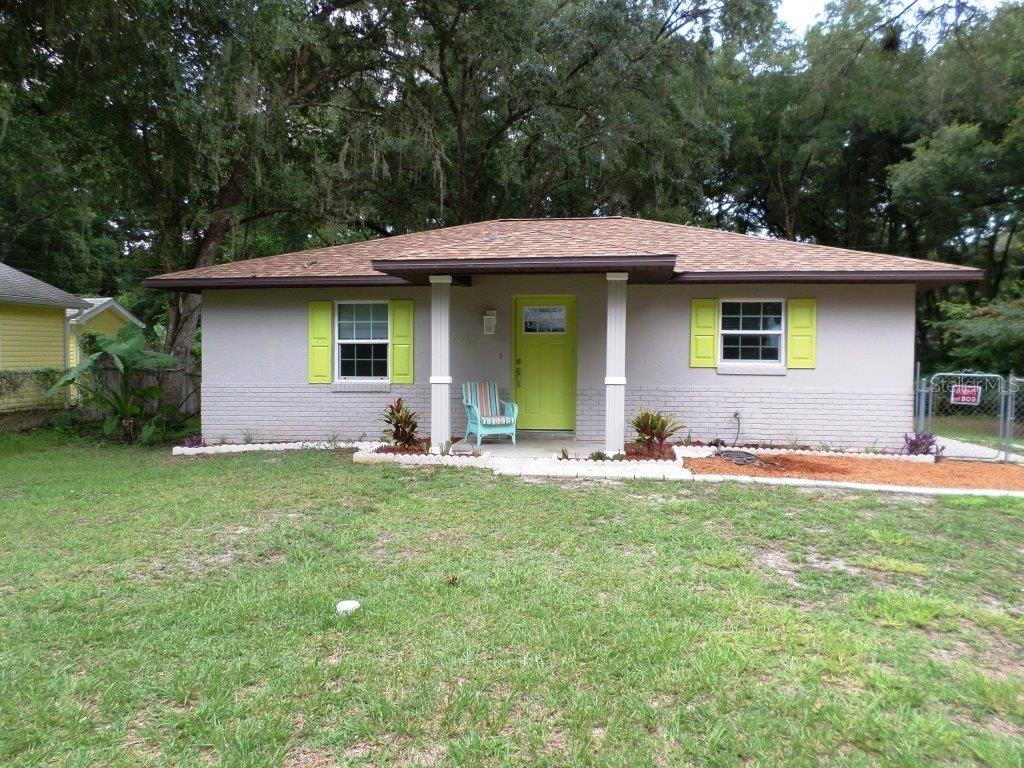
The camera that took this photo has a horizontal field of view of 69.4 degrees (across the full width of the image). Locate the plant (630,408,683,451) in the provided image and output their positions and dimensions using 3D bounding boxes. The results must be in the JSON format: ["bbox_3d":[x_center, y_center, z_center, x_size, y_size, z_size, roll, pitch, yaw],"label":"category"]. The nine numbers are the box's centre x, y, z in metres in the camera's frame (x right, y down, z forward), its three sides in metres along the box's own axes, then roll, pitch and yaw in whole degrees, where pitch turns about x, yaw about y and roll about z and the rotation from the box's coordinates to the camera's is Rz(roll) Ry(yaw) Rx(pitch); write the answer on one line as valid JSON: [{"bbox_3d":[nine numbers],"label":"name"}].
[{"bbox_3d":[2.018,0.635,10.328,0.690,0.570,0.580,0,2,6],"label":"plant"}]

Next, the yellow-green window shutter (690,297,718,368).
[{"bbox_3d":[2.855,-0.745,10.978,0.392,1.028,0.040,0,2,6],"label":"yellow-green window shutter"}]

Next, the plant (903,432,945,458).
[{"bbox_3d":[5.749,0.858,10.319,0.520,0.360,0.450,0,2,6],"label":"plant"}]

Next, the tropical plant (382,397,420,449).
[{"bbox_3d":[-1.589,0.556,10.680,0.530,0.730,0.520,0,2,6],"label":"tropical plant"}]

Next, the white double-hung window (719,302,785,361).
[{"bbox_3d":[3.555,-0.761,10.954,0.938,1.001,0.090,0,2,6],"label":"white double-hung window"}]

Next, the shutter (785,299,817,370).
[{"bbox_3d":[4.241,-0.729,10.843,0.406,1.030,0.040,0,2,6],"label":"shutter"}]

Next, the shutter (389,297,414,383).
[{"bbox_3d":[-1.695,-0.645,11.429,0.378,1.302,0.040,0,2,6],"label":"shutter"}]

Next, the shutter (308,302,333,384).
[{"bbox_3d":[-2.985,-0.644,11.556,0.380,1.285,0.040,0,2,6],"label":"shutter"}]

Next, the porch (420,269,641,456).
[{"bbox_3d":[0.311,-0.312,10.393,2.706,2.438,1.791,0,2,6],"label":"porch"}]

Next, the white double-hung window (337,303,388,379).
[{"bbox_3d":[-2.326,-0.658,11.536,0.860,1.296,0.090,0,2,6],"label":"white double-hung window"}]

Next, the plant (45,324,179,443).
[{"bbox_3d":[-6.621,-0.008,12.255,1.950,1.900,1.600,0,2,6],"label":"plant"}]

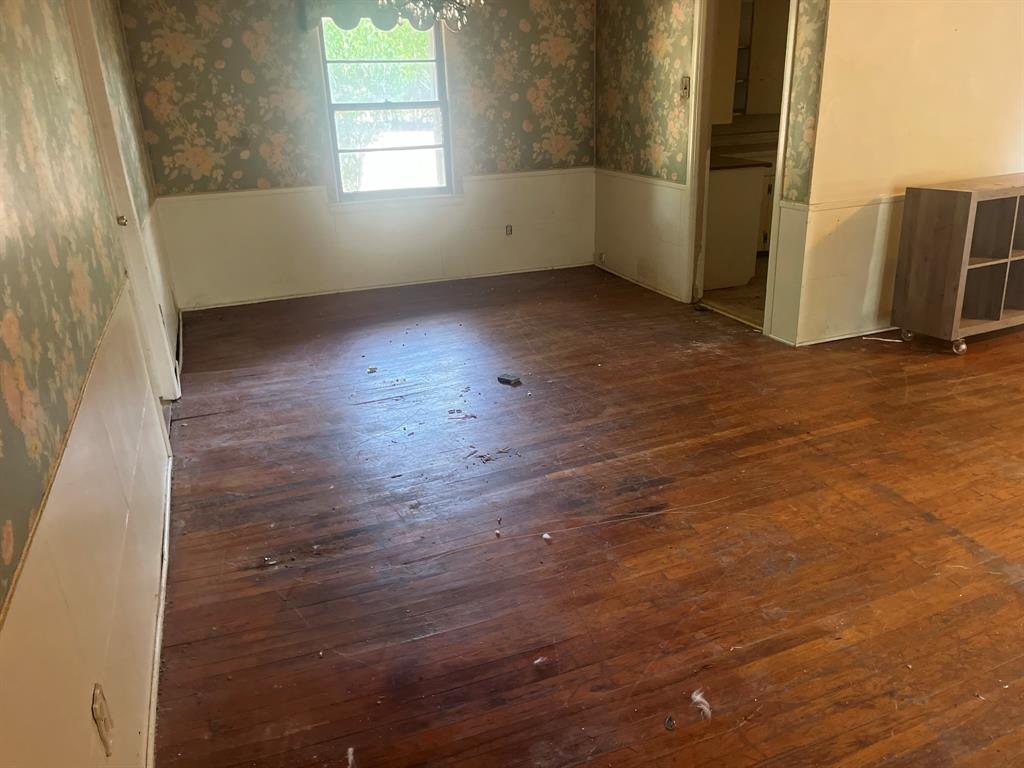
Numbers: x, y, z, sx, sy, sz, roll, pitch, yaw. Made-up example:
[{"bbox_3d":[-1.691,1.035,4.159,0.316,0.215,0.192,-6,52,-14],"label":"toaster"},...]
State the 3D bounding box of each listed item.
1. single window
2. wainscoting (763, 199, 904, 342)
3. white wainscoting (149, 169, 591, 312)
[{"bbox_3d":[-0.874,-1.990,5.543,0.881,1.283,0.090,-9,22,-19],"label":"single window"},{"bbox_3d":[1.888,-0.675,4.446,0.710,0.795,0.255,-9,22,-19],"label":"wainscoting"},{"bbox_3d":[-0.847,-1.137,5.870,3.294,0.795,0.050,-9,22,-19],"label":"white wainscoting"}]

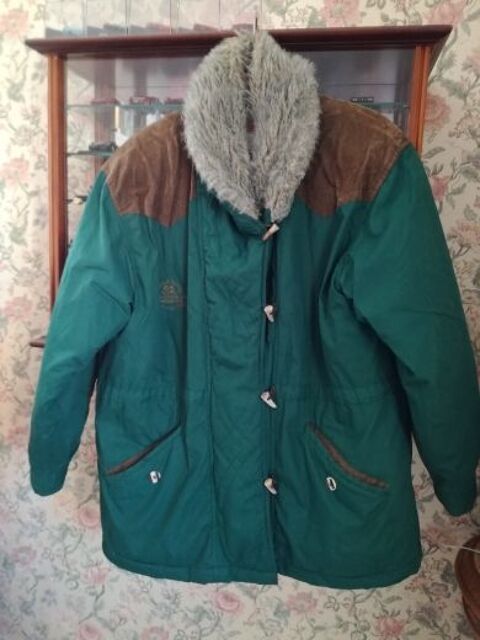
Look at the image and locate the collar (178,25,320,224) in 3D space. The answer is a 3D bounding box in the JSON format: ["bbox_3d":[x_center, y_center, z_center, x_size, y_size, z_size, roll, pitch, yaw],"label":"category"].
[{"bbox_3d":[0.016,-0.334,0.882,0.246,0.315,0.160,5,9,11],"label":"collar"}]

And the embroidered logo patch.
[{"bbox_3d":[-0.130,-0.048,0.944,0.052,0.053,0.008,5,9,11],"label":"embroidered logo patch"}]

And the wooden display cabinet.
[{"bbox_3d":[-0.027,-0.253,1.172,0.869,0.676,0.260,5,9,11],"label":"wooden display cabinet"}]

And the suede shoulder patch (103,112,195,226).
[{"bbox_3d":[-0.176,-0.288,0.955,0.180,0.205,0.090,5,9,11],"label":"suede shoulder patch"}]

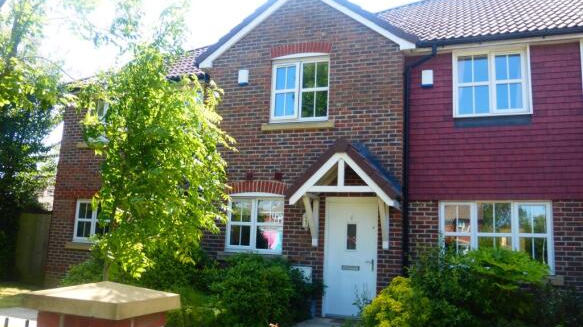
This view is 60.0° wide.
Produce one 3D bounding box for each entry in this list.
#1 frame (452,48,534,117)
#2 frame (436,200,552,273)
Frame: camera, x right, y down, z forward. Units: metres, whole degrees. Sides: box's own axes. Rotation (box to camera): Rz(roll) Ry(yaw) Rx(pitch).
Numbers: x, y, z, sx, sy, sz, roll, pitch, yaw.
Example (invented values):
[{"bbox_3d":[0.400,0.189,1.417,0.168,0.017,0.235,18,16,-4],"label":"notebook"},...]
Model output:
[{"bbox_3d":[3.424,-1.394,8.677,1.244,1.234,0.110,-1,-11,19],"label":"frame"},{"bbox_3d":[3.339,1.188,8.303,1.728,1.141,0.110,-1,-11,19],"label":"frame"}]

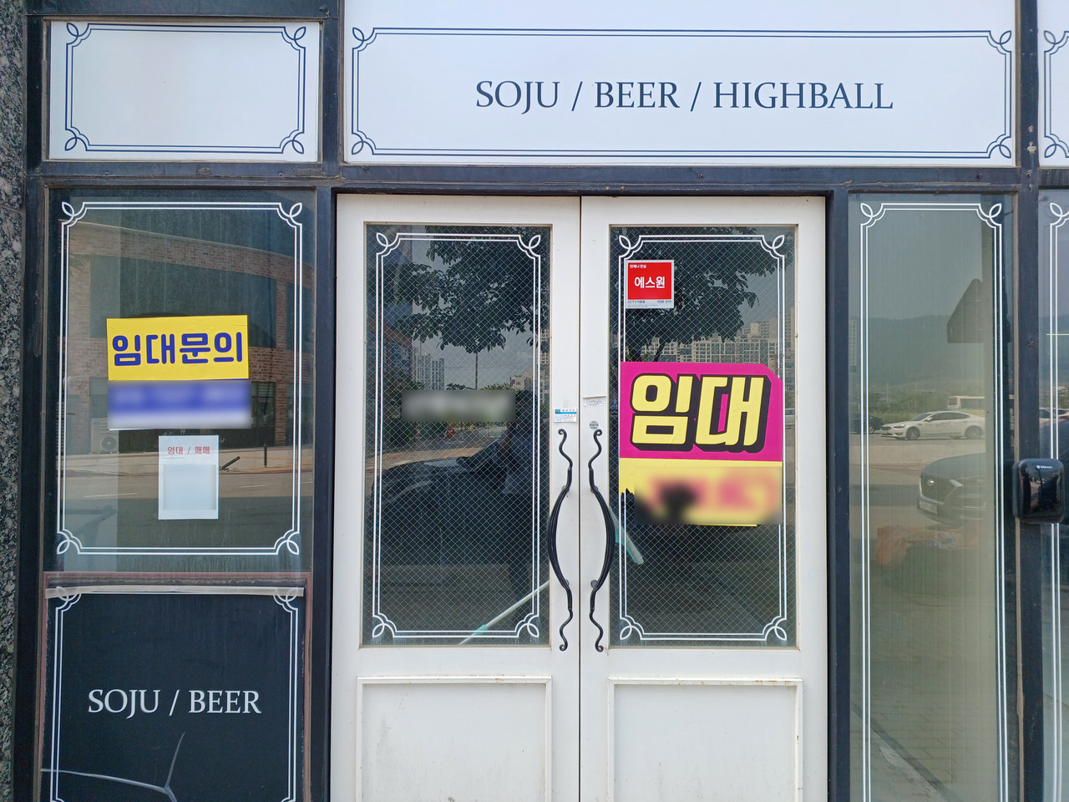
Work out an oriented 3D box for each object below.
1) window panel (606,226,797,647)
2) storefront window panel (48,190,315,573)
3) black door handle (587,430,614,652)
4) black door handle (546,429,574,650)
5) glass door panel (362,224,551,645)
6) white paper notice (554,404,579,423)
[{"bbox_3d":[0.608,0.127,2.562,0.681,1.518,0.030,0,-1,1],"label":"window panel"},{"bbox_3d":[-1.261,-0.068,2.537,0.951,1.365,0.030,0,-1,0],"label":"storefront window panel"},{"bbox_3d":[0.236,0.492,2.508,0.094,0.787,0.060,0,-1,1],"label":"black door handle"},{"bbox_3d":[0.093,0.491,2.515,0.092,0.785,0.060,0,-1,-2],"label":"black door handle"},{"bbox_3d":[-0.282,0.122,2.562,0.679,1.517,0.030,0,-1,-2],"label":"glass door panel"},{"bbox_3d":[0.112,0.051,2.557,0.085,0.054,0.003,0,-1,-2],"label":"white paper notice"}]

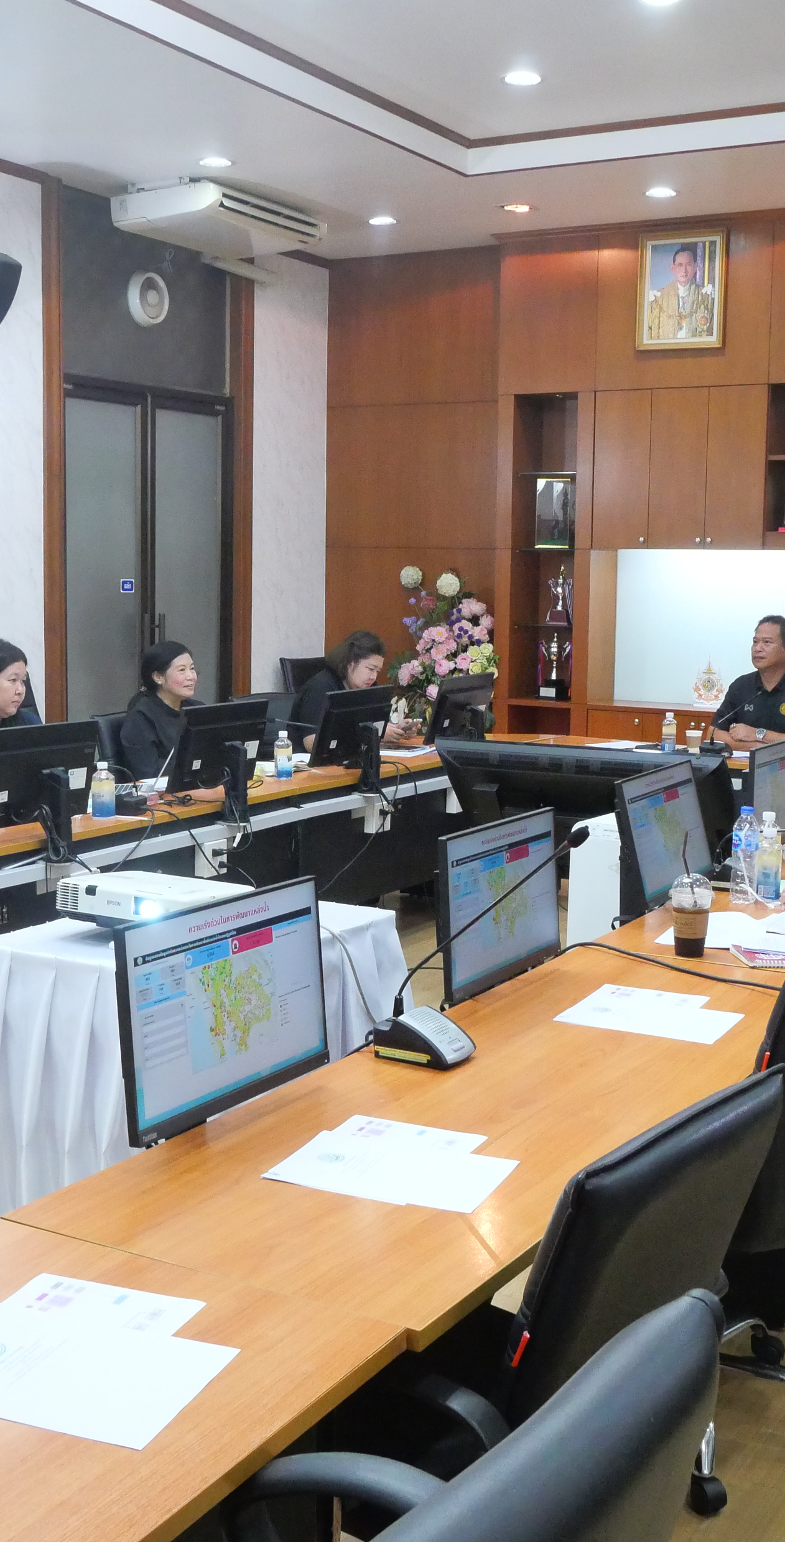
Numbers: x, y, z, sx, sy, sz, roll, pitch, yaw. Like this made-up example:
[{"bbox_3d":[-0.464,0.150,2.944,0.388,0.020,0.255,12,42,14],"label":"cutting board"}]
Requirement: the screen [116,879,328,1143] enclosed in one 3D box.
[{"bbox_3d":[-0.263,0.352,2.372,0.050,0.302,0.490,-2,4,32],"label":"screen"}]

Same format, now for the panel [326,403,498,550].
[{"bbox_3d":[0.143,-1.982,10.393,1.360,0.950,0.030,5,8,29],"label":"panel"}]

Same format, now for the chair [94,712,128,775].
[{"bbox_3d":[-0.890,0.237,6.489,0.640,0.970,0.600,5,8,29],"label":"chair"}]

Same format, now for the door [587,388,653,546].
[{"bbox_3d":[1.397,-1.833,9.375,0.360,0.950,0.030,5,8,29],"label":"door"}]

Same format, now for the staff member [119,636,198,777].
[{"bbox_3d":[-0.781,0.154,6.220,0.680,1.280,0.470,4,7,22],"label":"staff member"}]

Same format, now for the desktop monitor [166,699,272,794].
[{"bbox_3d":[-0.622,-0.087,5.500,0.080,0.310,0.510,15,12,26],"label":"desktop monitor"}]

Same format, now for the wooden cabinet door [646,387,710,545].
[{"bbox_3d":[1.694,-1.789,9.118,0.364,0.937,0.030,6,9,32],"label":"wooden cabinet door"}]

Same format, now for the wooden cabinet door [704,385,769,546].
[{"bbox_3d":[2.002,-1.760,8.941,0.343,0.914,0.040,4,7,26],"label":"wooden cabinet door"}]

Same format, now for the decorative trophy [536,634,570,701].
[{"bbox_3d":[1.074,-0.693,10.325,0.210,0.440,0.150,5,8,32],"label":"decorative trophy"}]

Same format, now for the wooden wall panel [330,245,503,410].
[{"bbox_3d":[0.137,-2.881,10.069,1.228,0.966,0.040,4,7,26],"label":"wooden wall panel"}]

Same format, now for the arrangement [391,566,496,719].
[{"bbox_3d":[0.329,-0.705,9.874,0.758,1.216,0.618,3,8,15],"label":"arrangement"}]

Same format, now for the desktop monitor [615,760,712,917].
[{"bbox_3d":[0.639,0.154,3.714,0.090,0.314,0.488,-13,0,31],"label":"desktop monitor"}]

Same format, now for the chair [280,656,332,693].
[{"bbox_3d":[-0.220,0.031,8.016,0.650,1.140,0.630,5,8,32],"label":"chair"}]

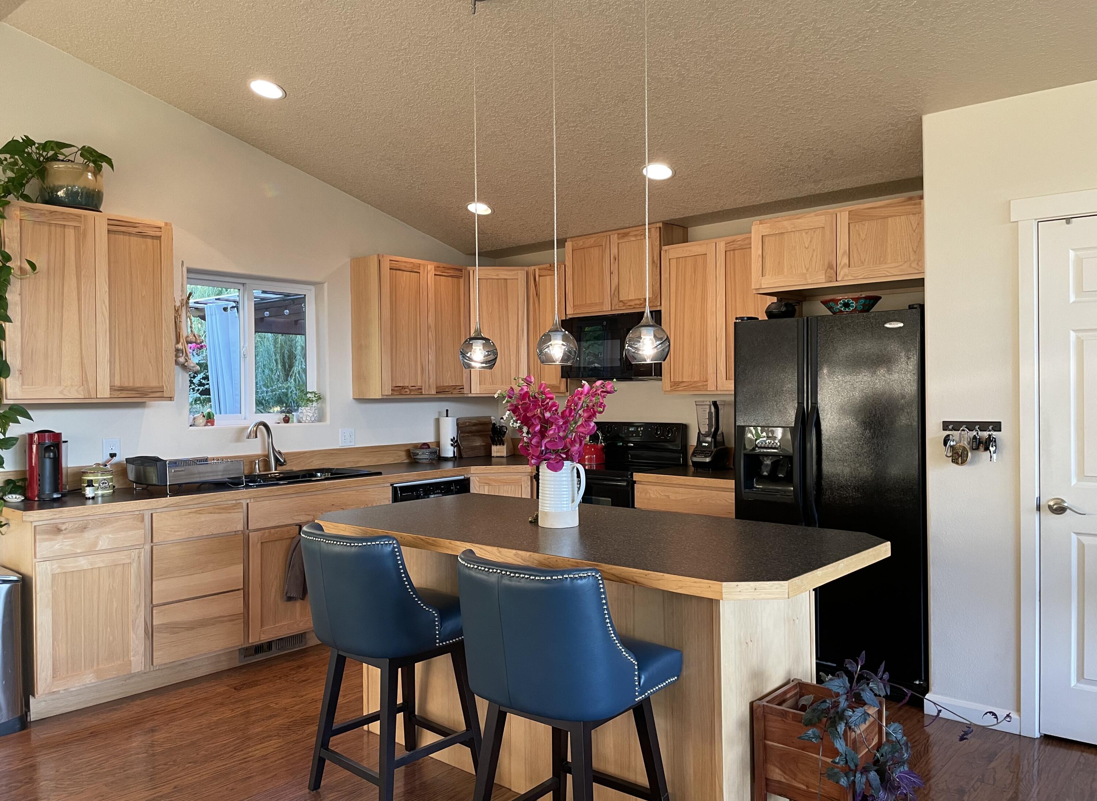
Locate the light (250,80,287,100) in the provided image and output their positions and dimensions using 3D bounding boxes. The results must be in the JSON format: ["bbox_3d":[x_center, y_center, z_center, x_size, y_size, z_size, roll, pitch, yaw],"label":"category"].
[{"bbox_3d":[-1.410,-1.573,4.143,0.180,0.030,0.180,0,-14,41],"label":"light"}]

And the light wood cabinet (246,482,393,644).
[{"bbox_3d":[-1.451,0.863,4.702,0.610,0.780,0.915,0,1,41],"label":"light wood cabinet"}]

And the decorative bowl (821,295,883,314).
[{"bbox_3d":[1.511,-0.463,4.112,0.315,0.120,0.315,-1,1,0],"label":"decorative bowl"}]

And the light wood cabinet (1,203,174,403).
[{"bbox_3d":[-2.283,-0.445,4.046,0.317,0.905,0.752,0,1,42],"label":"light wood cabinet"}]

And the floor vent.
[{"bbox_3d":[-1.461,1.314,4.396,0.017,0.084,0.397,0,1,42],"label":"floor vent"}]

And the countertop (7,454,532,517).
[{"bbox_3d":[-1.158,0.455,4.778,0.960,0.040,3.420,0,1,41],"label":"countertop"}]

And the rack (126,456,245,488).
[{"bbox_3d":[-1.887,0.376,4.272,0.410,0.160,0.440,0,1,42],"label":"rack"}]

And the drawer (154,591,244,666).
[{"bbox_3d":[-1.873,1.105,4.185,0.485,0.274,0.447,0,1,42],"label":"drawer"}]

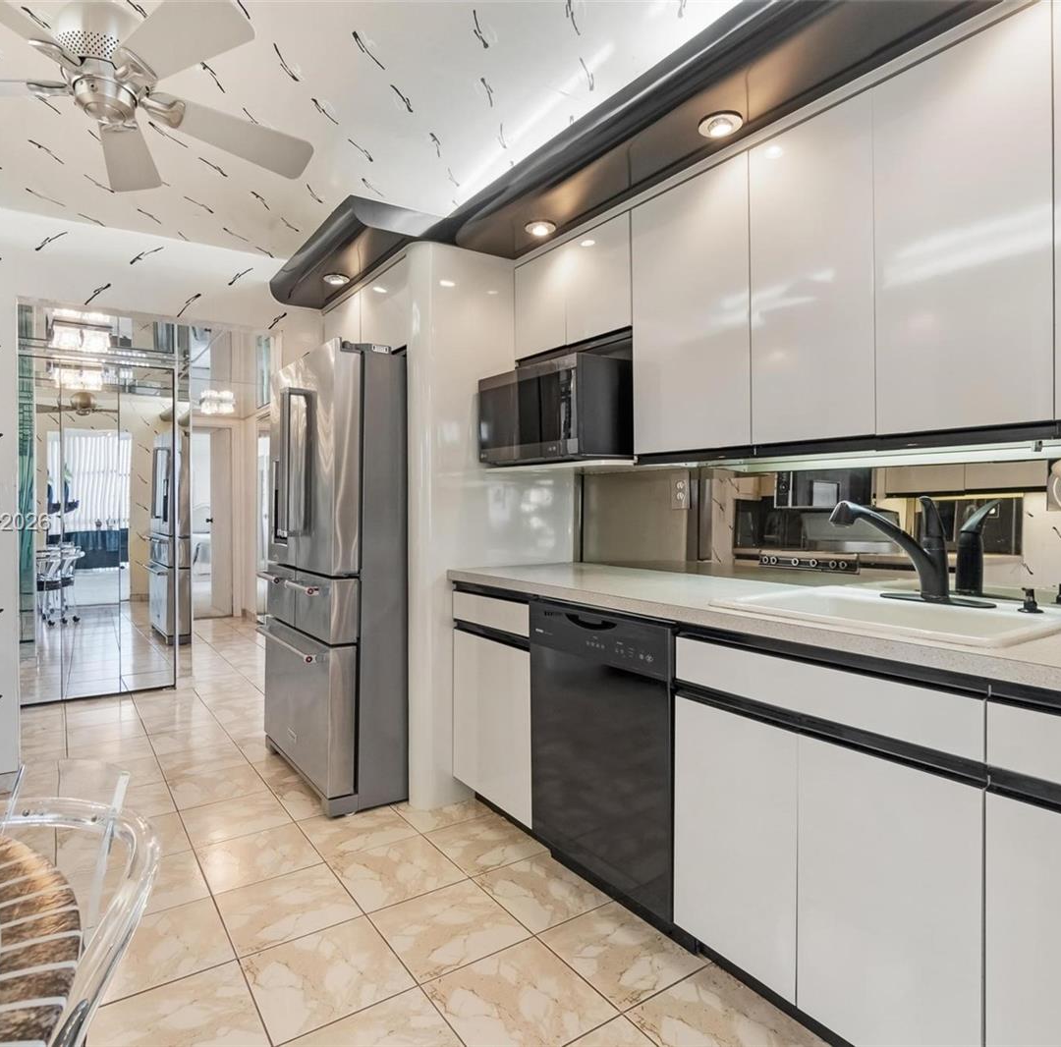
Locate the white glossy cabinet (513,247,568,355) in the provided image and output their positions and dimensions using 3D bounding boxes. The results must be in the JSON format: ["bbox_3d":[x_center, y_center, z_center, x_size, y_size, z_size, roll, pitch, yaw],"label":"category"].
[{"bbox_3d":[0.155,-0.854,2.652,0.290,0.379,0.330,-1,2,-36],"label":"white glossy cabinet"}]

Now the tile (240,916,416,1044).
[{"bbox_3d":[-0.509,1.122,1.632,0.331,0.010,0.335,-2,2,-34],"label":"tile"}]

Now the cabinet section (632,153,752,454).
[{"bbox_3d":[0.600,-0.627,2.074,0.320,0.803,0.458,-1,2,-36],"label":"cabinet section"}]

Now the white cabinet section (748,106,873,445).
[{"bbox_3d":[0.832,-0.616,1.750,0.320,0.803,0.334,-1,2,-36],"label":"white cabinet section"}]

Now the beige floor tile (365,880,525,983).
[{"bbox_3d":[-0.229,1.125,1.824,0.337,0.012,0.337,-1,2,-36],"label":"beige floor tile"}]

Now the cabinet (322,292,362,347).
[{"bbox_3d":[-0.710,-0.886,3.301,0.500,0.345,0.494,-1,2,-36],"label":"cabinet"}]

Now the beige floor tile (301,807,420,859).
[{"bbox_3d":[-0.627,1.112,2.372,0.337,0.012,0.337,-1,2,-36],"label":"beige floor tile"}]

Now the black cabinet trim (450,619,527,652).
[{"bbox_3d":[-0.133,0.388,2.327,0.035,0.044,0.498,-2,2,-36],"label":"black cabinet trim"}]

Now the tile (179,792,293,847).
[{"bbox_3d":[-1.101,1.101,2.443,0.331,0.010,0.335,-2,2,-34],"label":"tile"}]

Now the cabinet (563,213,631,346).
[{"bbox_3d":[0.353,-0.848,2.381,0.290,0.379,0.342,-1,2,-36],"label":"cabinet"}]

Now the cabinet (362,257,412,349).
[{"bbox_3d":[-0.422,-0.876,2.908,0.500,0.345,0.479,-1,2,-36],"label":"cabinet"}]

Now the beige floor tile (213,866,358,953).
[{"bbox_3d":[-0.711,1.123,1.916,0.337,0.012,0.337,-1,2,-36],"label":"beige floor tile"}]

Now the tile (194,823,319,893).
[{"bbox_3d":[-0.904,1.108,2.172,0.331,0.010,0.335,-2,2,-34],"label":"tile"}]

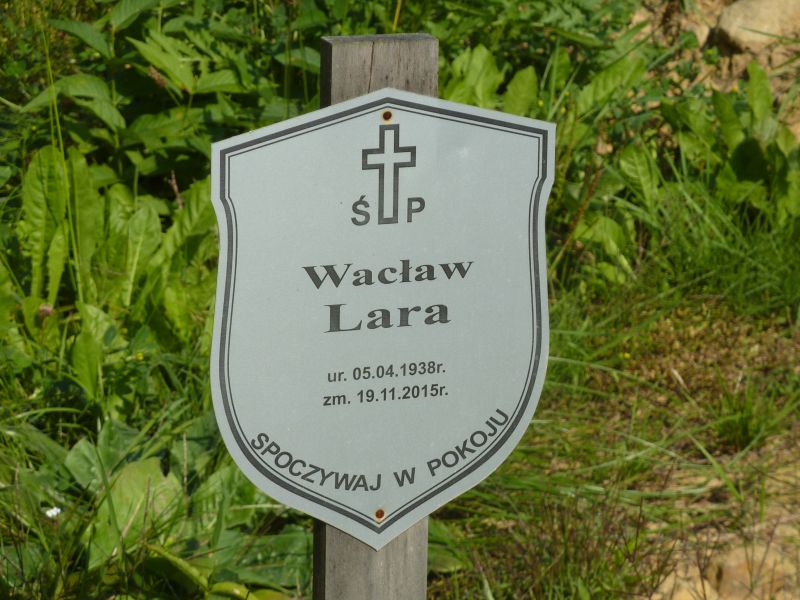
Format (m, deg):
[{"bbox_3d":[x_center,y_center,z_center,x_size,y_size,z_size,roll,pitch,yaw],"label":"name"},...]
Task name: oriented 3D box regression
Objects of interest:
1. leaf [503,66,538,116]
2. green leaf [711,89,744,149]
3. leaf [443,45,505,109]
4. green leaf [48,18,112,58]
[{"bbox_3d":[0.111,-0.188,4.180,0.033,0.050,0.030,1,12,0],"label":"leaf"},{"bbox_3d":[0.341,-0.186,4.700,0.025,0.068,0.025,-21,11,-5],"label":"green leaf"},{"bbox_3d":[0.075,-0.223,4.650,0.059,0.085,0.035,5,11,-6],"label":"leaf"},{"bbox_3d":[-0.291,-0.238,4.120,0.058,0.029,0.040,1,12,0],"label":"green leaf"}]

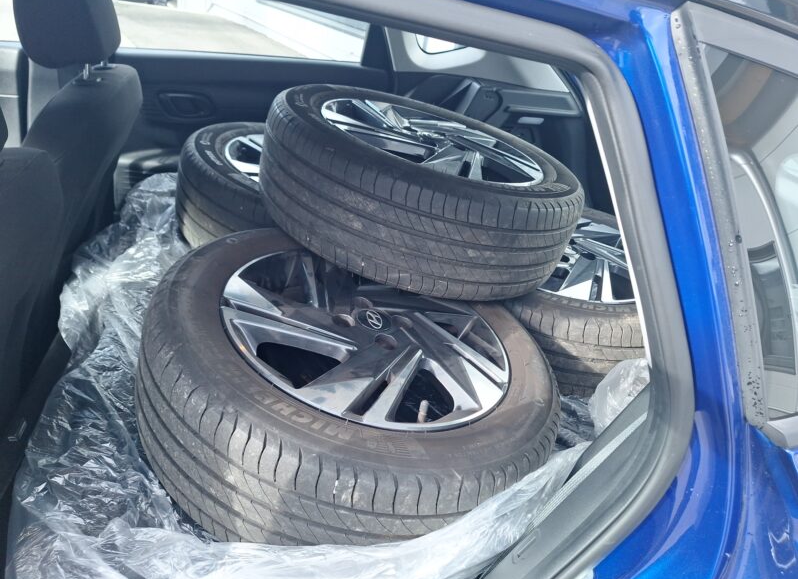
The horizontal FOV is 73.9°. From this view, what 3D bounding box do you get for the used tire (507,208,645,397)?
[{"bbox_3d":[0.366,-0.017,1.250,0.623,0.208,0.623,5,32,-3],"label":"used tire"}]

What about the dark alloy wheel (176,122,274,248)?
[{"bbox_3d":[-0.215,-0.216,1.325,0.623,0.208,0.623,19,29,0],"label":"dark alloy wheel"}]

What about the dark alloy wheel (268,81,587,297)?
[{"bbox_3d":[0.045,-0.217,1.060,0.623,0.208,0.623,18,29,0],"label":"dark alloy wheel"}]

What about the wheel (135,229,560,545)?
[{"bbox_3d":[-0.066,0.123,0.834,0.623,0.208,0.623,20,27,0],"label":"wheel"}]

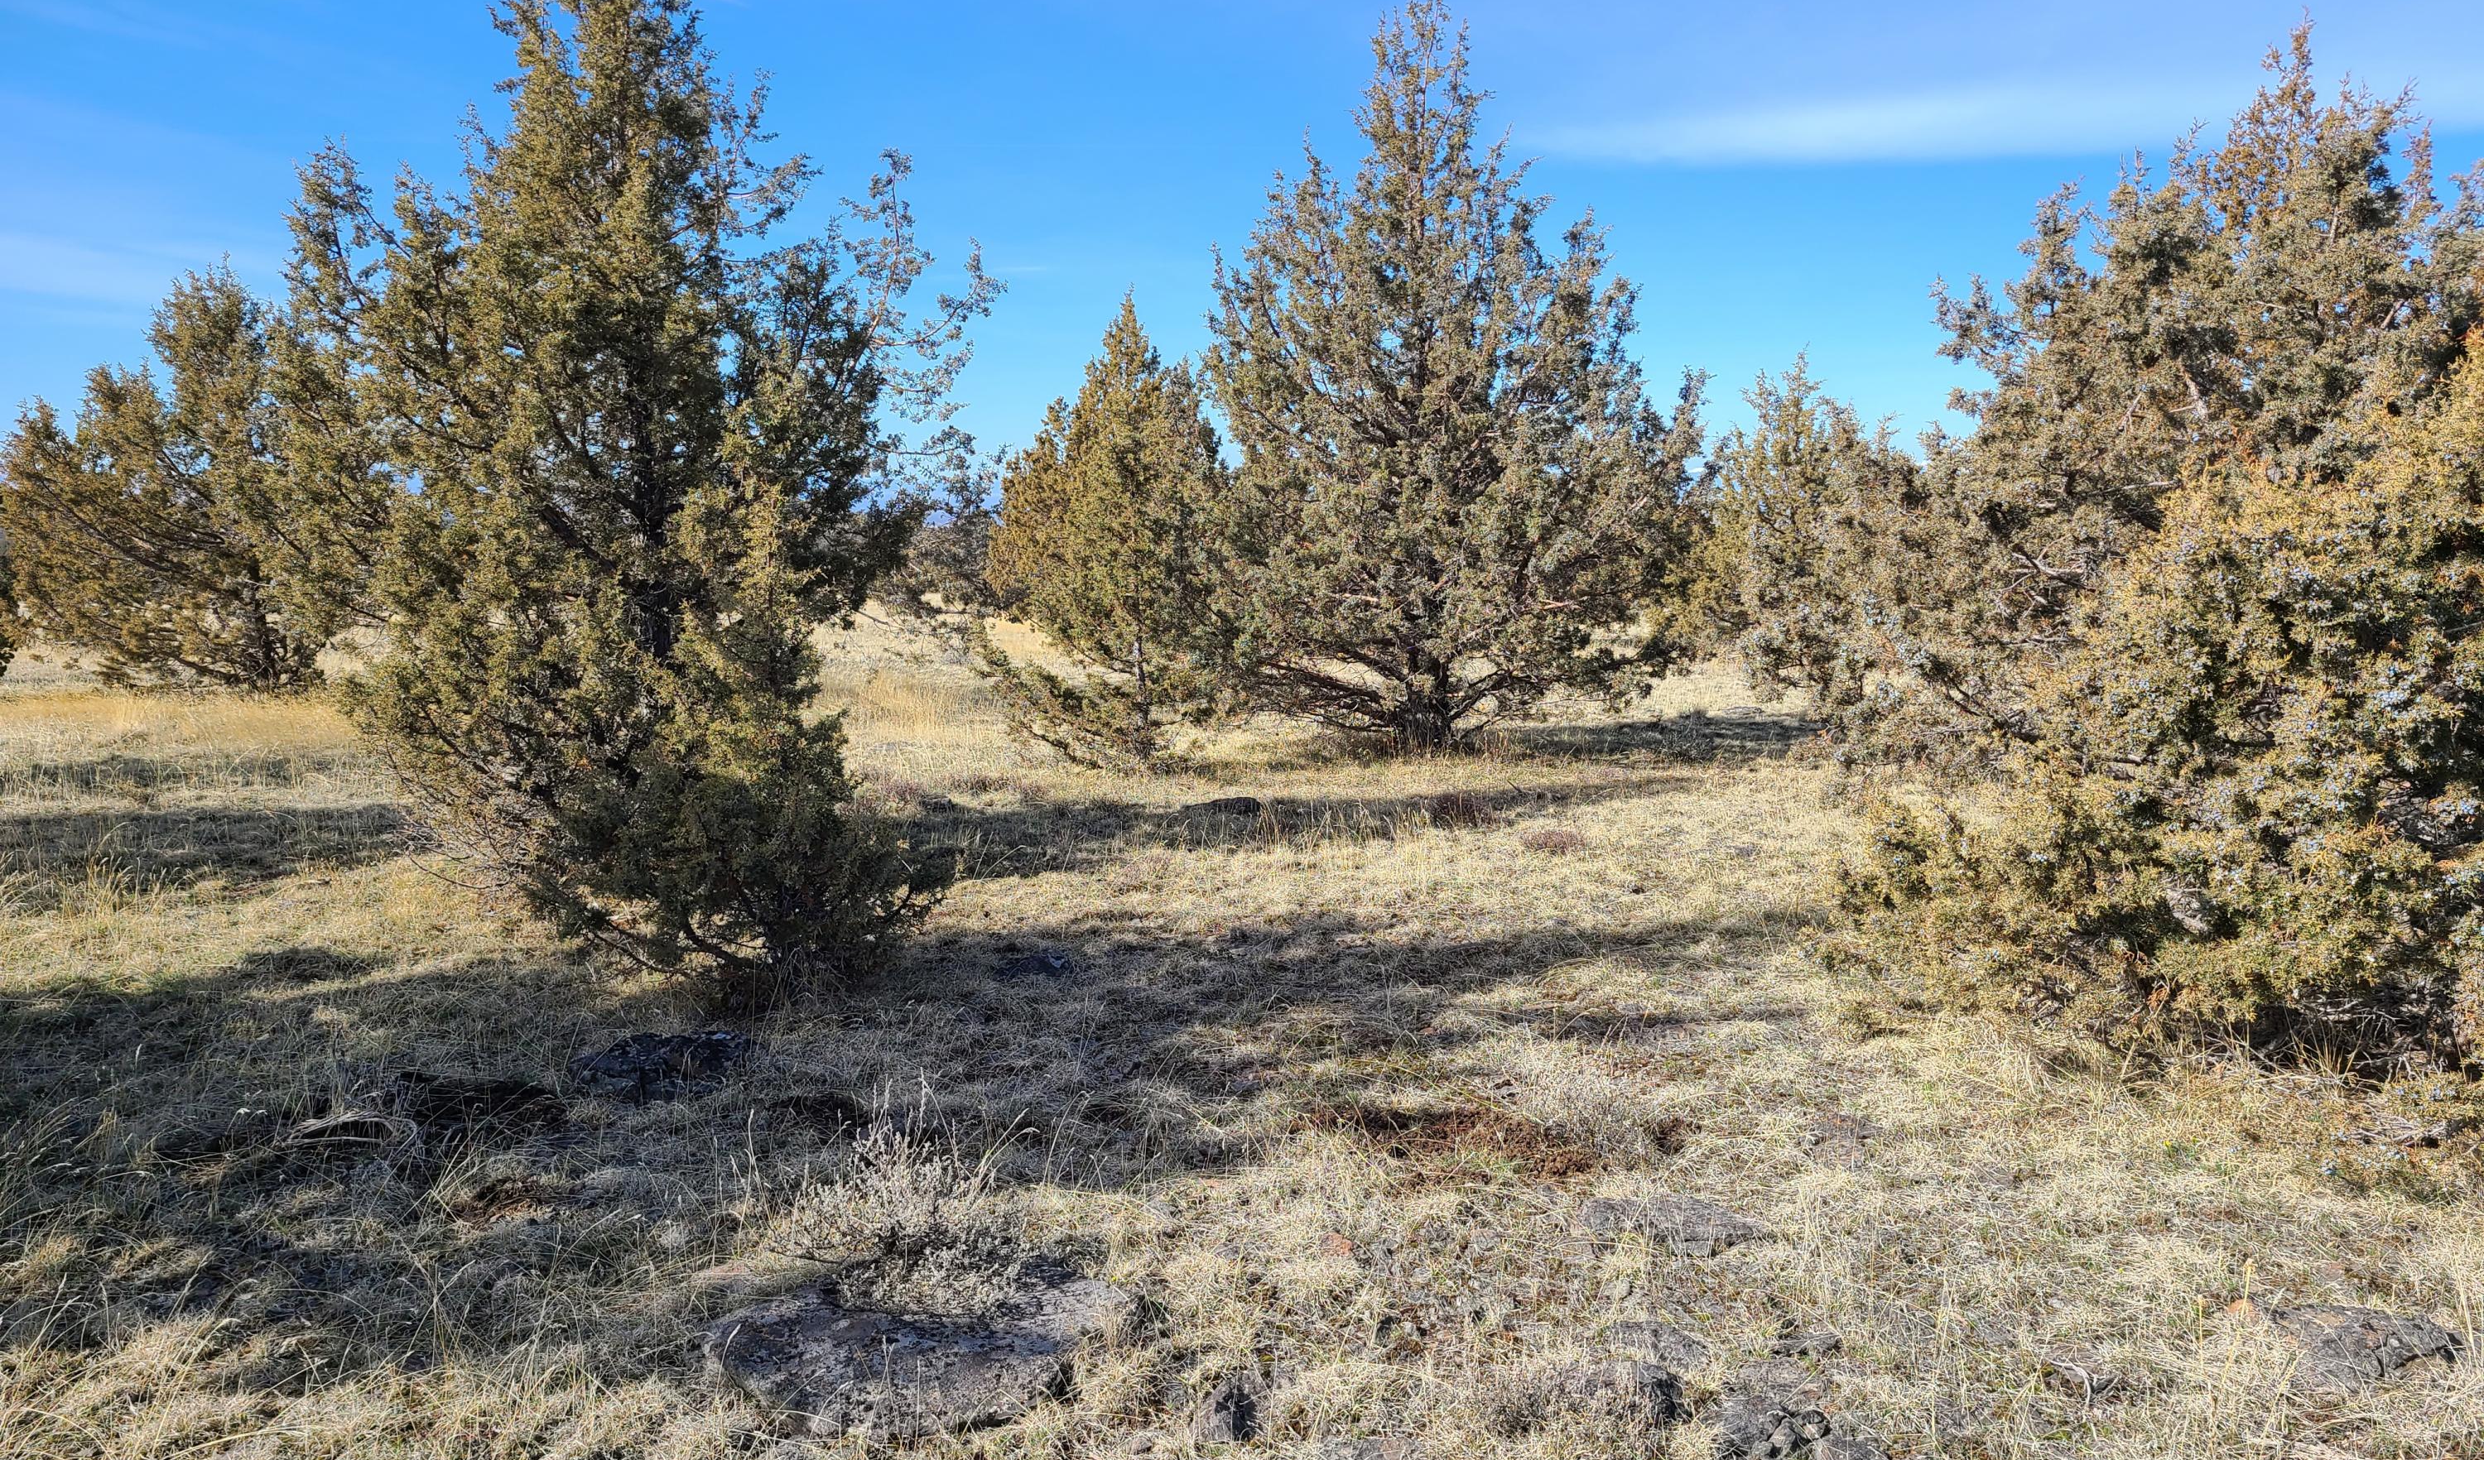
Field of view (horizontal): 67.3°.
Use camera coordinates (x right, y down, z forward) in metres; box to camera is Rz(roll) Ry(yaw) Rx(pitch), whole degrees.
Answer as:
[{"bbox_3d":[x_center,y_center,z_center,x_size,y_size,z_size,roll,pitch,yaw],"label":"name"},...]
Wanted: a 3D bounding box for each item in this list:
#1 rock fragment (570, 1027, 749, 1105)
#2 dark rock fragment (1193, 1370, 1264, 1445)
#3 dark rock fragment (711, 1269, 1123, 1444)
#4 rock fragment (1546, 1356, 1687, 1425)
[{"bbox_3d":[-1.654,0.949,5.295,0.494,0.142,0.272,0,6,-3],"label":"rock fragment"},{"bbox_3d":[-0.024,1.181,3.263,0.126,0.092,0.107,0,6,0],"label":"dark rock fragment"},{"bbox_3d":[-0.590,1.134,3.454,0.777,0.147,0.427,-1,6,-10],"label":"dark rock fragment"},{"bbox_3d":[0.673,1.185,3.364,0.245,0.063,0.152,0,6,0],"label":"rock fragment"}]

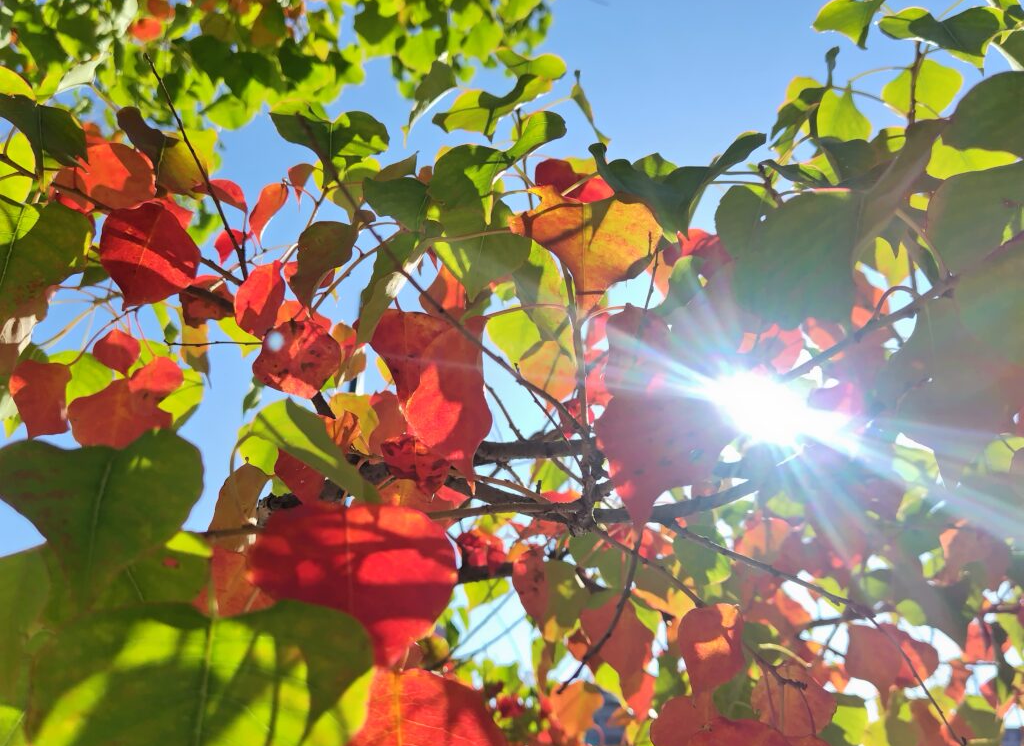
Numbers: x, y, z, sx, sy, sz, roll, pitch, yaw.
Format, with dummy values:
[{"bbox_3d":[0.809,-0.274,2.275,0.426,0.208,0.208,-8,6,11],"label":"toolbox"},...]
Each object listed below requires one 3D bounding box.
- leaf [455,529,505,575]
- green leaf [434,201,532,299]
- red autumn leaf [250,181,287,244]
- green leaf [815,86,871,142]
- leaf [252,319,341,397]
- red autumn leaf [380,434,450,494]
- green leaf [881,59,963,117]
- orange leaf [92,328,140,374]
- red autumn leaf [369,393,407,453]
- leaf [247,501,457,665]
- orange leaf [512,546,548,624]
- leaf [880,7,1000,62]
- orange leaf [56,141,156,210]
[{"bbox_3d":[-0.027,0.158,0.591,0.047,0.041,0.025,0,-23,-3],"label":"leaf"},{"bbox_3d":[-0.020,-0.083,0.451,0.065,0.069,0.018,3,-10,-3],"label":"green leaf"},{"bbox_3d":[-0.181,-0.119,0.507,0.025,0.047,0.022,28,-13,-23],"label":"red autumn leaf"},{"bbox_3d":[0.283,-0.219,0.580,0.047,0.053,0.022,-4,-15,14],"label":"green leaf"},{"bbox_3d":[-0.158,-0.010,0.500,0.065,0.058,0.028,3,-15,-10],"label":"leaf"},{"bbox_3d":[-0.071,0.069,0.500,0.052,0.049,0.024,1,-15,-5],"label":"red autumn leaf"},{"bbox_3d":[0.287,-0.198,0.476,0.056,0.043,0.020,0,0,31],"label":"green leaf"},{"bbox_3d":[-0.295,-0.017,0.508,0.035,0.034,0.015,5,-11,-30],"label":"orange leaf"},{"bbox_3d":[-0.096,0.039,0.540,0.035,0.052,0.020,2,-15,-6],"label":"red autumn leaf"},{"bbox_3d":[-0.059,0.078,0.251,0.076,0.058,0.018,-3,-31,-14],"label":"leaf"},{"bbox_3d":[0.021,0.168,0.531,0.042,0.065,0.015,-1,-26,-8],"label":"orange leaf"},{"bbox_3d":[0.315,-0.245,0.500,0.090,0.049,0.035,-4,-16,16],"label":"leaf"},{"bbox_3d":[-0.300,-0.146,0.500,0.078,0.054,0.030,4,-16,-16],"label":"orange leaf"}]

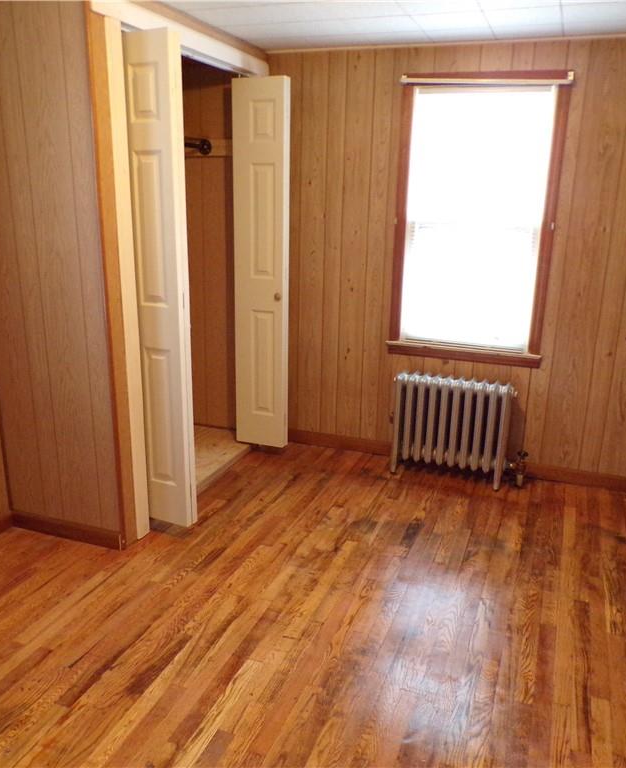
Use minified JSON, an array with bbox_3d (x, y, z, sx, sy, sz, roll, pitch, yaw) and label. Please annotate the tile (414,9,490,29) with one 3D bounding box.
[{"bbox_3d":[0.583,-1.554,3.022,0.299,0.015,0.307,7,17,19],"label":"tile"}]

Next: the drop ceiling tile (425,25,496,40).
[{"bbox_3d":[0.688,-1.631,3.301,0.299,0.015,0.308,7,17,19],"label":"drop ceiling tile"}]

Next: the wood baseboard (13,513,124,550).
[{"bbox_3d":[-1.084,0.641,3.127,0.586,0.080,0.016,7,17,19],"label":"wood baseboard"}]

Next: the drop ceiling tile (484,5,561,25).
[{"bbox_3d":[0.866,-1.520,2.925,0.302,0.015,0.307,7,17,19],"label":"drop ceiling tile"}]

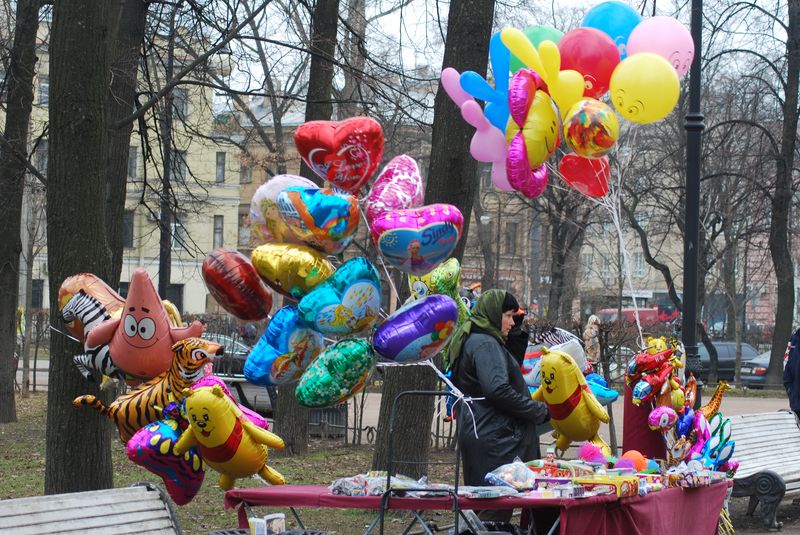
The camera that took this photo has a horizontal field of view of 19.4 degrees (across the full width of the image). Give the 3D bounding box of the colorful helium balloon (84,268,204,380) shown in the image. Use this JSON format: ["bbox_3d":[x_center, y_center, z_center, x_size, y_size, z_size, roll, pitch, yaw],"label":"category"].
[{"bbox_3d":[-1.210,0.295,11.100,0.560,0.580,0.270,0,6,9],"label":"colorful helium balloon"}]

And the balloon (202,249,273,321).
[{"bbox_3d":[-0.758,0.079,10.900,0.230,0.390,0.400,-35,7,-27],"label":"balloon"}]

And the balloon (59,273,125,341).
[{"bbox_3d":[-1.425,0.207,11.000,0.400,0.380,0.200,-8,15,18],"label":"balloon"}]

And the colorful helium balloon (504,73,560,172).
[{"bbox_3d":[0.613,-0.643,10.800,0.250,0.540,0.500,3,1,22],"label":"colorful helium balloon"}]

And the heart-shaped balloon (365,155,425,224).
[{"bbox_3d":[-0.016,-0.345,10.900,0.200,0.390,0.360,44,0,42],"label":"heart-shaped balloon"}]

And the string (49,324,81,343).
[{"bbox_3d":[-1.566,0.308,10.900,0.155,0.015,0.030,27,0,0],"label":"string"}]

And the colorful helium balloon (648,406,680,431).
[{"bbox_3d":[1.218,0.703,10.800,0.140,0.125,0.100,1,-2,-15],"label":"colorful helium balloon"}]

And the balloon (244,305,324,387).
[{"bbox_3d":[-0.506,0.368,10.600,0.370,0.400,0.200,37,0,-42],"label":"balloon"}]

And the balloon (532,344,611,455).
[{"bbox_3d":[0.805,0.616,10.900,0.400,0.520,0.270,-14,4,38],"label":"balloon"}]

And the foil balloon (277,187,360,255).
[{"bbox_3d":[-0.380,-0.215,10.900,0.410,0.360,0.200,0,24,-13],"label":"foil balloon"}]

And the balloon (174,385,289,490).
[{"bbox_3d":[-0.765,0.772,10.600,0.460,0.540,0.280,-29,4,30],"label":"balloon"}]

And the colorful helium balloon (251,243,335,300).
[{"bbox_3d":[-0.497,0.032,10.700,0.400,0.200,0.360,21,-35,0],"label":"colorful helium balloon"}]

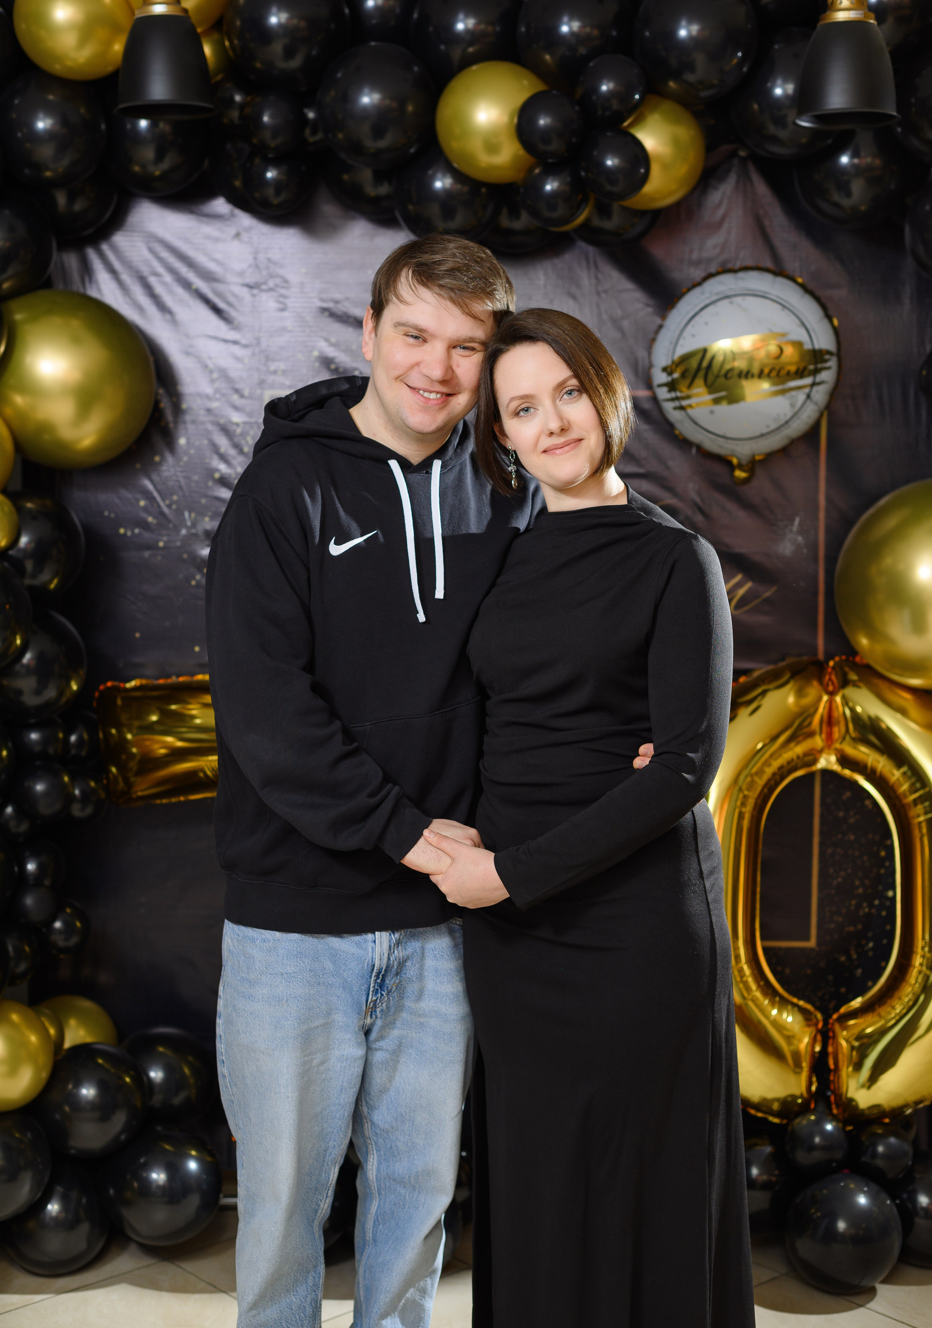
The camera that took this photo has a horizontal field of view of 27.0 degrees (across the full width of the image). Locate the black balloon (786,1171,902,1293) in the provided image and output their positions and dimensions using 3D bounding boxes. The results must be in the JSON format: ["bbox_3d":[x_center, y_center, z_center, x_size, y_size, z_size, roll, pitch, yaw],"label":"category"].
[{"bbox_3d":[0.685,1.034,3.525,0.207,0.213,0.216,0,6,0],"label":"black balloon"}]

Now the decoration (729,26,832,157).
[{"bbox_3d":[0.563,-0.982,3.342,0.214,0.228,0.214,0,6,4],"label":"decoration"}]

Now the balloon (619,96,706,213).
[{"bbox_3d":[0.331,-0.933,3.536,0.206,0.214,0.206,0,6,0],"label":"balloon"}]

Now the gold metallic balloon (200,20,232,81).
[{"bbox_3d":[-0.468,-1.069,3.372,0.119,0.121,0.119,0,6,4],"label":"gold metallic balloon"}]

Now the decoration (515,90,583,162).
[{"bbox_3d":[0.148,-0.953,3.432,0.121,0.126,0.121,0,6,0],"label":"decoration"}]

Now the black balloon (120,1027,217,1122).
[{"bbox_3d":[-0.569,0.787,3.699,0.187,0.191,0.187,0,6,4],"label":"black balloon"}]

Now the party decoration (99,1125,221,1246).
[{"bbox_3d":[-0.570,0.972,3.609,0.227,0.223,0.227,0,6,4],"label":"party decoration"}]

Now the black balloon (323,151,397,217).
[{"bbox_3d":[-0.169,-0.920,3.589,0.189,0.196,0.189,0,6,0],"label":"black balloon"}]

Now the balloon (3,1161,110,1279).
[{"bbox_3d":[-0.755,1.016,3.564,0.196,0.214,0.196,0,6,4],"label":"balloon"}]

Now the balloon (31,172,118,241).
[{"bbox_3d":[-0.737,-0.879,3.573,0.188,0.196,0.188,0,6,0],"label":"balloon"}]

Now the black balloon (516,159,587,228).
[{"bbox_3d":[0.147,-0.799,3.292,0.120,0.118,0.120,0,6,4],"label":"black balloon"}]

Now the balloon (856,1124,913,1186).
[{"bbox_3d":[0.781,0.919,3.630,0.110,0.115,0.110,0,6,0],"label":"balloon"}]

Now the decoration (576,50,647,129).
[{"bbox_3d":[0.251,-0.999,3.376,0.123,0.126,0.128,0,6,0],"label":"decoration"}]

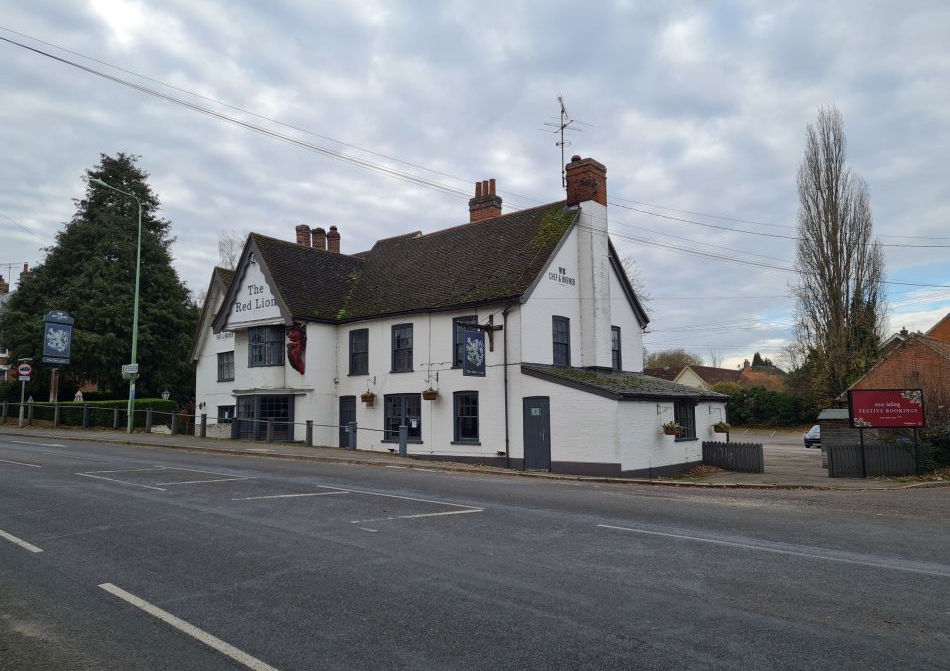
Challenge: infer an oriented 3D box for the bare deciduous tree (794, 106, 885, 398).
[{"bbox_3d":[31.154,-5.556,61.000,7.180,28.550,7.180,-1,-6,0],"label":"bare deciduous tree"}]

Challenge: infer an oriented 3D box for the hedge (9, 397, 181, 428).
[{"bbox_3d":[-19.300,3.975,35.800,13.000,1.400,1.300,-4,-7,28],"label":"hedge"}]

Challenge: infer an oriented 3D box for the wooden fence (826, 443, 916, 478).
[{"bbox_3d":[10.720,3.315,19.200,2.600,0.920,0.120,0,-6,-7],"label":"wooden fence"}]

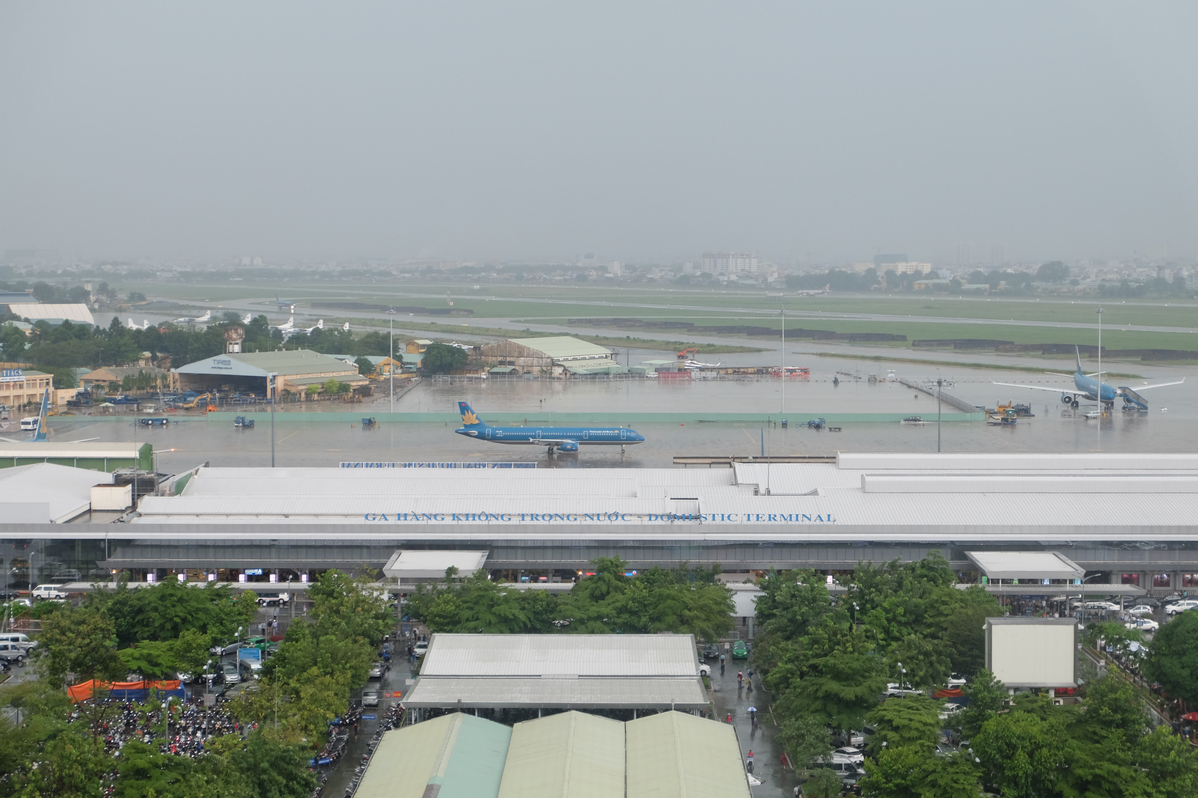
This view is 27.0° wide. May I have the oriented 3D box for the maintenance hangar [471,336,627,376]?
[{"bbox_3d":[-21.462,-16.287,944.569,43.000,13.400,44.500,2,4,30],"label":"maintenance hangar"}]

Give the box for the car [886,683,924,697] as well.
[{"bbox_3d":[32.420,30.971,265.102,4.650,1.500,1.800,0,3,5],"label":"car"}]

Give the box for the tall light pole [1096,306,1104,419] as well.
[{"bbox_3d":[141.095,-10.450,703.480,2.300,31.000,2.300,0,3,0],"label":"tall light pole"}]

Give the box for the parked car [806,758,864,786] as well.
[{"bbox_3d":[21.117,33.126,223.054,5.600,2.300,2.020,0,3,1],"label":"parked car"}]

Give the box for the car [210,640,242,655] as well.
[{"bbox_3d":[-44.059,29.216,293.973,1.740,1.500,4.450,2,4,27],"label":"car"}]

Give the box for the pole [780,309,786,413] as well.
[{"bbox_3d":[51.343,-9.783,695.793,2.200,30.600,2.200,0,3,0],"label":"pole"}]

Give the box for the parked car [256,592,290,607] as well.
[{"bbox_3d":[-43.803,26.590,335.208,4.580,1.740,1.770,0,3,0],"label":"parked car"}]

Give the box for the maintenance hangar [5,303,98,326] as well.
[{"bbox_3d":[-309.269,-45.234,1399.411,42.500,16.000,48.000,-1,4,-23],"label":"maintenance hangar"}]

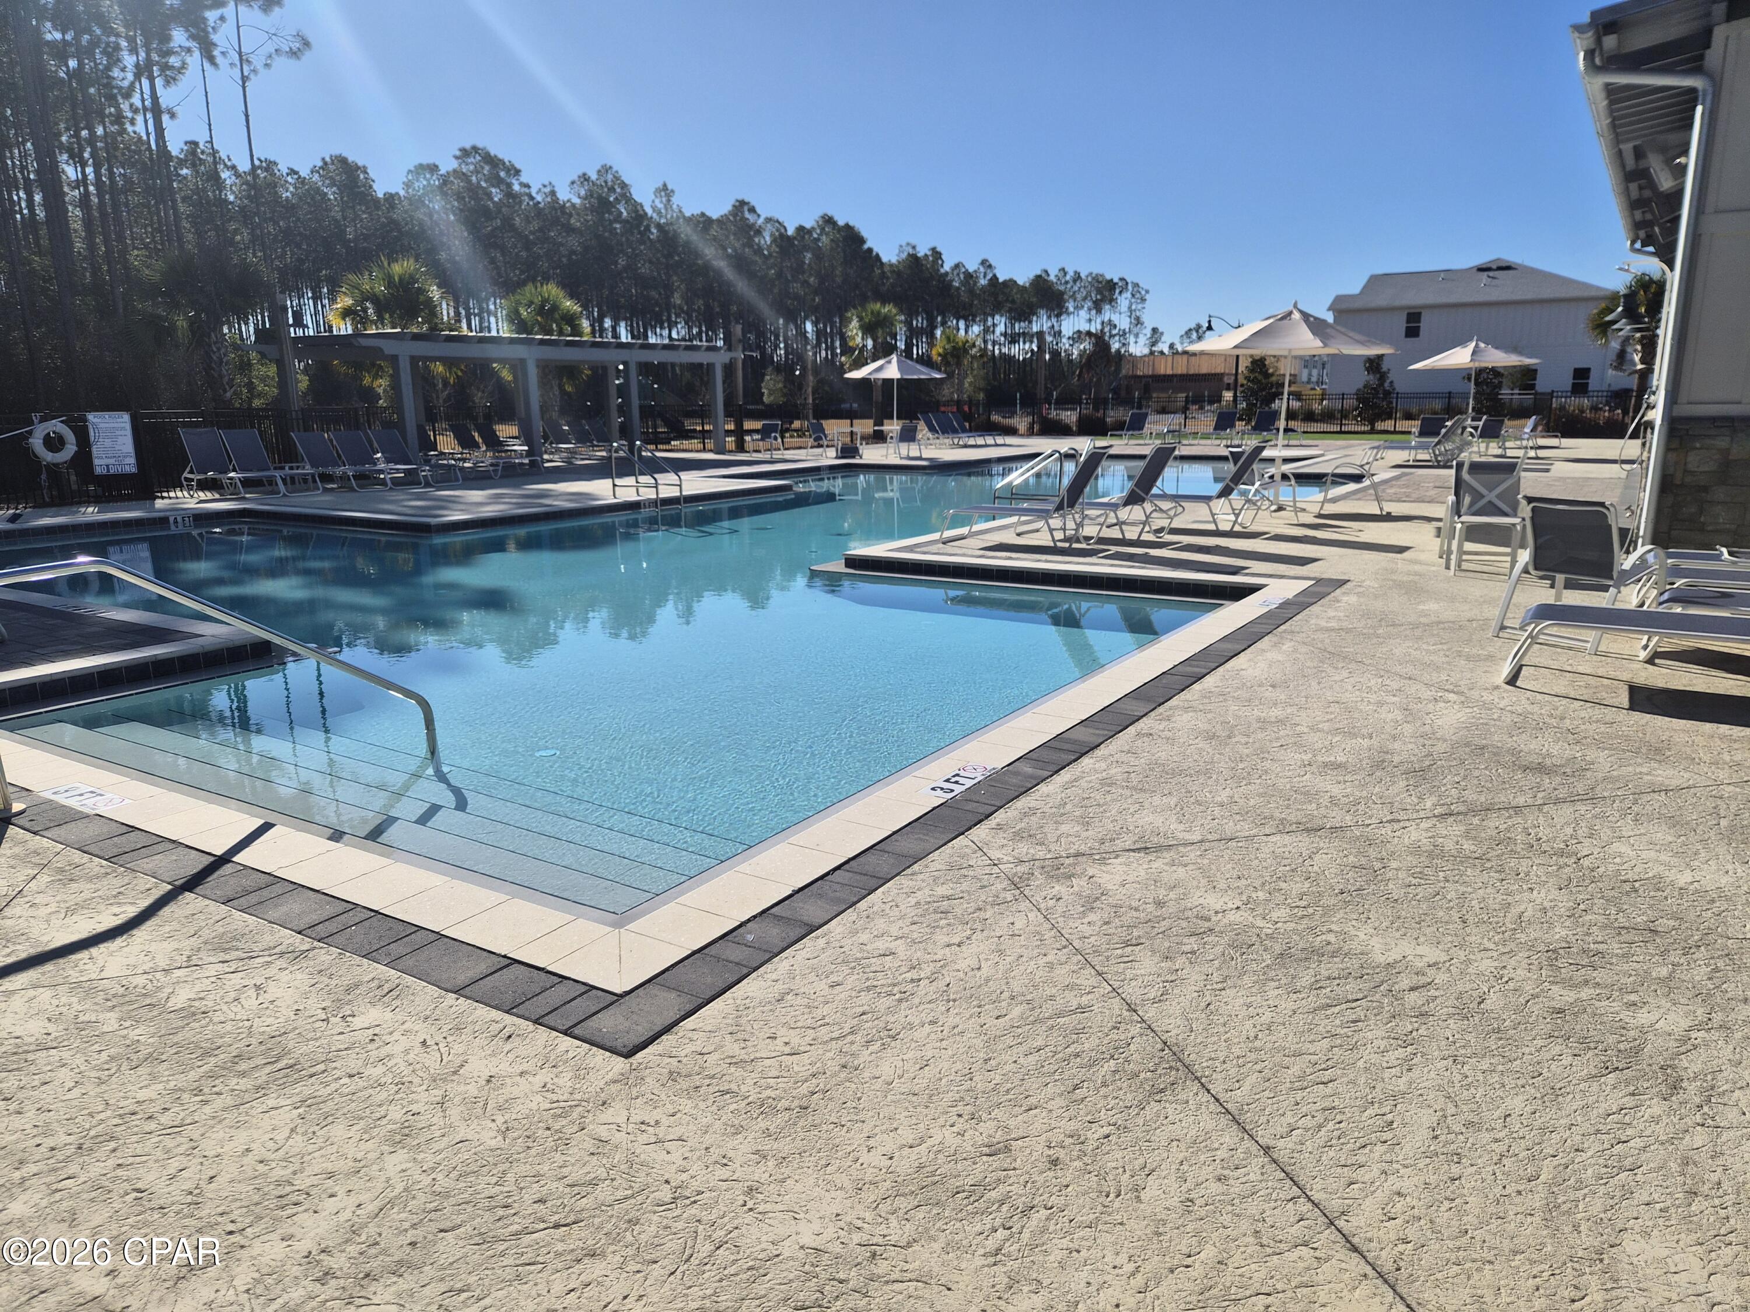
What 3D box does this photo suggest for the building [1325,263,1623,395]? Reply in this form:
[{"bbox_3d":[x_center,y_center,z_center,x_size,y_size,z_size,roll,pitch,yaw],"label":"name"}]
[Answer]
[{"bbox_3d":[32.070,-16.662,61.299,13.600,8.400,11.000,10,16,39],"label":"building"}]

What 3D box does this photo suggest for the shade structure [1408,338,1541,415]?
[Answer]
[{"bbox_3d":[12.972,-5.600,25.217,2.680,2.660,2.680,-1,12,0],"label":"shade structure"}]

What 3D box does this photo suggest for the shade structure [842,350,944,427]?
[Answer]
[{"bbox_3d":[0.481,-6.765,31.615,2.700,2.680,2.700,-1,12,0],"label":"shade structure"}]

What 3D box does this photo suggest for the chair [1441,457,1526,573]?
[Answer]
[{"bbox_3d":[5.736,-1.343,11.036,0.640,0.970,0.730,5,14,23],"label":"chair"}]

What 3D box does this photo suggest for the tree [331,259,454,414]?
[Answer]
[{"bbox_3d":[-12.095,-7.341,29.446,3.000,5.200,3.000,-1,12,0],"label":"tree"}]

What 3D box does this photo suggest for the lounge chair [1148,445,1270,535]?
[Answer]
[{"bbox_3d":[3.624,-1.979,13.428,1.640,0.970,0.660,7,15,32],"label":"lounge chair"}]

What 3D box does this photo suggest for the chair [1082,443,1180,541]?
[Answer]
[{"bbox_3d":[2.603,-1.932,13.504,1.796,1.106,0.670,8,15,33],"label":"chair"}]

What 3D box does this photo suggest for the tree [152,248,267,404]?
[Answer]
[{"bbox_3d":[-14.553,-6.343,25.463,2.500,5.050,2.500,-1,12,0],"label":"tree"}]

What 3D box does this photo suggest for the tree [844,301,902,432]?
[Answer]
[{"bbox_3d":[0.084,-11.004,44.935,2.350,5.300,2.350,-1,12,0],"label":"tree"}]

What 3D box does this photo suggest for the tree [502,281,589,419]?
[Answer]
[{"bbox_3d":[-10.050,-8.867,35.908,2.850,5.125,2.850,-1,13,0],"label":"tree"}]

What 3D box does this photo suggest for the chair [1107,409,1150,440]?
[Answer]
[{"bbox_3d":[8.397,-7.536,38.346,0.650,1.086,1.789,8,15,35],"label":"chair"}]

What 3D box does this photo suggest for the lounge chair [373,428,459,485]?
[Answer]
[{"bbox_3d":[-9.145,-3.928,23.022,1.872,1.088,0.680,7,15,30],"label":"lounge chair"}]

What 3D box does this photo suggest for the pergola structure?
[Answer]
[{"bbox_3d":[-8.886,-6.415,29.613,4.700,3.200,11.300,8,15,36],"label":"pergola structure"}]

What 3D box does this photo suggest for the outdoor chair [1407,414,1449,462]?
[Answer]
[{"bbox_3d":[11.744,-4.558,24.504,0.720,0.920,0.780,8,15,36],"label":"outdoor chair"}]

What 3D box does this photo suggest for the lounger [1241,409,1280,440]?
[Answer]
[{"bbox_3d":[12.348,-7.330,37.245,0.650,1.084,1.793,8,15,34],"label":"lounger"}]

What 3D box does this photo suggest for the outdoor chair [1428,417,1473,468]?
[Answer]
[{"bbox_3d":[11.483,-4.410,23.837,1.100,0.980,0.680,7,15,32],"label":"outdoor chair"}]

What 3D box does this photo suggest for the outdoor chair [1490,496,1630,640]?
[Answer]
[{"bbox_3d":[4.217,-0.526,6.924,0.640,0.870,0.630,-7,14,-25],"label":"outdoor chair"}]

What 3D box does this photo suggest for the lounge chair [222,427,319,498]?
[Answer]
[{"bbox_3d":[-10.847,-3.454,20.857,1.742,1.144,0.680,6,14,29],"label":"lounge chair"}]

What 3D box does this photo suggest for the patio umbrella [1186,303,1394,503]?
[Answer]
[{"bbox_3d":[5.913,-3.594,16.763,3.000,2.860,3.000,7,15,32],"label":"patio umbrella"}]

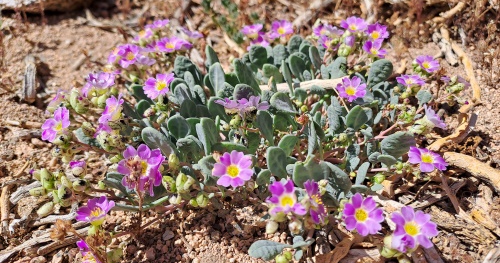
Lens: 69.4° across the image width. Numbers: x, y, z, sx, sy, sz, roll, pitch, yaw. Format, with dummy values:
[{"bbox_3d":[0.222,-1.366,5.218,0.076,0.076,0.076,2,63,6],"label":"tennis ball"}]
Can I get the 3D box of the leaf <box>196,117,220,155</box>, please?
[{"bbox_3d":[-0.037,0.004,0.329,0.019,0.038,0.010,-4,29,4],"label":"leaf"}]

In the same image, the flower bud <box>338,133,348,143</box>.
[{"bbox_3d":[0.082,0.005,0.318,0.009,0.009,0.009,8,29,15],"label":"flower bud"}]

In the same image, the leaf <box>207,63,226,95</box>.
[{"bbox_3d":[-0.044,-0.070,0.488,0.024,0.050,0.007,-3,30,1],"label":"leaf"}]

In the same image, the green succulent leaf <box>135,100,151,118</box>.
[{"bbox_3d":[-0.100,-0.020,0.335,0.014,0.020,0.005,-13,23,-15],"label":"green succulent leaf"}]

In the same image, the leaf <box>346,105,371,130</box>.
[{"bbox_3d":[0.123,-0.015,0.412,0.027,0.034,0.008,5,30,-3],"label":"leaf"}]

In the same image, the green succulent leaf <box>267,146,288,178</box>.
[{"bbox_3d":[0.022,0.025,0.288,0.017,0.027,0.006,-11,18,3],"label":"green succulent leaf"}]

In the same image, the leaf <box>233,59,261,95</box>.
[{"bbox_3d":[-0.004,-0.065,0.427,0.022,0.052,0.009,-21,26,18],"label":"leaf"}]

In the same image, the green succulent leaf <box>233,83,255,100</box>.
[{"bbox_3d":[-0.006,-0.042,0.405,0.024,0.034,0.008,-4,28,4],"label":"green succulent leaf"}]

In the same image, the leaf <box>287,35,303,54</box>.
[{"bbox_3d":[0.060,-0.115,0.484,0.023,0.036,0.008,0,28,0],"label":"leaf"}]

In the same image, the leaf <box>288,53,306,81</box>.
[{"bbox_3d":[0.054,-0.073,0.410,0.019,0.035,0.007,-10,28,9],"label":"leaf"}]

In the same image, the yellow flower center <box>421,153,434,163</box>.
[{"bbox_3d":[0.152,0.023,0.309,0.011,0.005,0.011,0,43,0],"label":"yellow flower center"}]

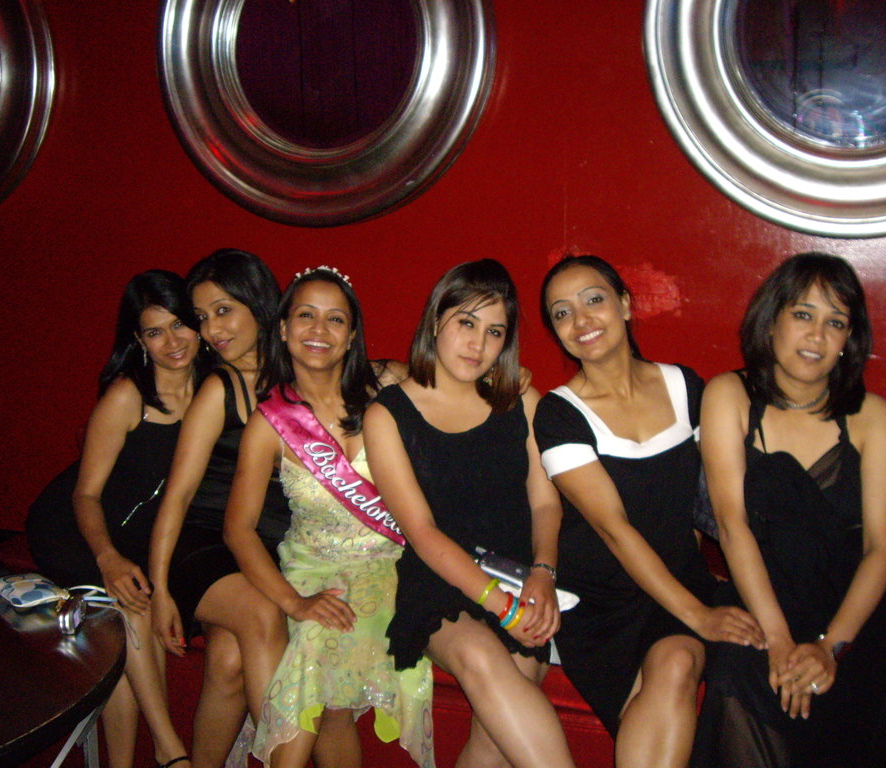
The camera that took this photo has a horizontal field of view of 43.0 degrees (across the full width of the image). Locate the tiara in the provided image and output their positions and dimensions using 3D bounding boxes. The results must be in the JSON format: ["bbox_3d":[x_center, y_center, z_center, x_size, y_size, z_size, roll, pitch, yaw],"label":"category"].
[{"bbox_3d":[-0.255,-0.226,2.380,0.130,0.058,0.075,7,-4,-6],"label":"tiara"}]

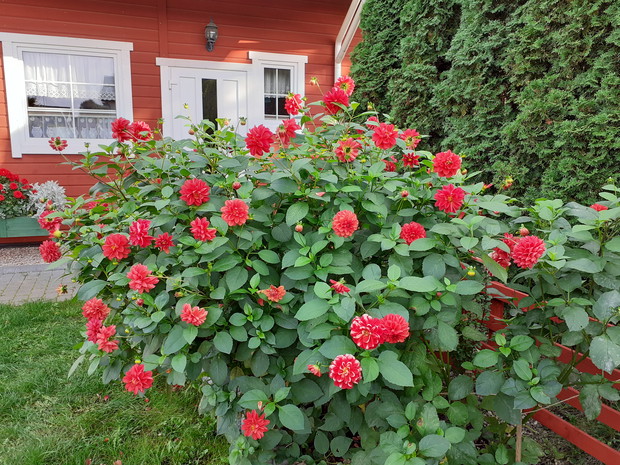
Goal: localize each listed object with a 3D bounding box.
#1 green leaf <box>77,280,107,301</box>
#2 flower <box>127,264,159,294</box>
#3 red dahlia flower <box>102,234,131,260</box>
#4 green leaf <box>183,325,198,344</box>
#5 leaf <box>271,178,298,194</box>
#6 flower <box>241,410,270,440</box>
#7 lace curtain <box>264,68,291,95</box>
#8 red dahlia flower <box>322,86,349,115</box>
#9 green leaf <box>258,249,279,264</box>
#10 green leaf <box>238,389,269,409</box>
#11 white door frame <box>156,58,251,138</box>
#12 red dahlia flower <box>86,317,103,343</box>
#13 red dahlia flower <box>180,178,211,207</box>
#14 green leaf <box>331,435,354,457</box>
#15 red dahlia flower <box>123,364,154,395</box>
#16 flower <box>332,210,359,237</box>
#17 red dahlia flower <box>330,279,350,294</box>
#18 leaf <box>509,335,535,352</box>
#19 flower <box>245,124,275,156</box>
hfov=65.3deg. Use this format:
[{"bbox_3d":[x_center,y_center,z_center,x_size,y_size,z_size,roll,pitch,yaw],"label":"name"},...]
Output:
[{"bbox_3d":[-0.798,0.212,1.770,0.125,0.022,0.075,-30,46,-24],"label":"green leaf"},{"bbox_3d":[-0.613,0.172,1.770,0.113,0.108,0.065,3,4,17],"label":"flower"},{"bbox_3d":[-0.712,0.055,1.780,0.102,0.100,0.060,4,4,20],"label":"red dahlia flower"},{"bbox_3d":[-0.415,0.354,1.680,0.055,0.075,0.015,0,-24,0],"label":"green leaf"},{"bbox_3d":[-0.095,-0.171,1.800,0.105,0.015,0.066,-3,41,-3],"label":"leaf"},{"bbox_3d":[-0.179,0.638,1.600,0.092,0.098,0.050,2,-16,6],"label":"flower"},{"bbox_3d":[-0.470,-2.186,7.000,0.420,0.420,0.050,-3,10,-21],"label":"lace curtain"},{"bbox_3d":[0.100,-0.519,1.900,0.105,0.105,0.070,3,-2,18],"label":"red dahlia flower"},{"bbox_3d":[-0.146,0.084,1.700,0.088,0.020,0.050,23,48,18],"label":"green leaf"},{"bbox_3d":[-0.189,0.549,1.600,0.112,0.020,0.070,-4,52,4],"label":"green leaf"},{"bbox_3d":[-1.305,-1.075,6.261,1.226,2.193,0.120,-3,10,-20],"label":"white door frame"},{"bbox_3d":[-0.776,0.355,1.750,0.083,0.086,0.050,7,-5,38],"label":"red dahlia flower"},{"bbox_3d":[-0.407,-0.142,1.720,0.105,0.102,0.060,1,9,5],"label":"red dahlia flower"},{"bbox_3d":[0.114,0.774,1.750,0.085,0.070,0.020,0,-30,0],"label":"green leaf"},{"bbox_3d":[-0.589,0.505,1.660,0.100,0.097,0.055,1,9,3],"label":"red dahlia flower"},{"bbox_3d":[0.123,-0.029,1.670,0.090,0.093,0.062,1,1,1],"label":"flower"},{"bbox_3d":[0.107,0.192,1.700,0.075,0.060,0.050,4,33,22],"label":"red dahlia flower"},{"bbox_3d":[0.722,0.379,1.650,0.086,0.018,0.062,0,41,0],"label":"leaf"},{"bbox_3d":[-0.195,-0.356,1.870,0.113,0.118,0.070,5,0,27],"label":"flower"}]

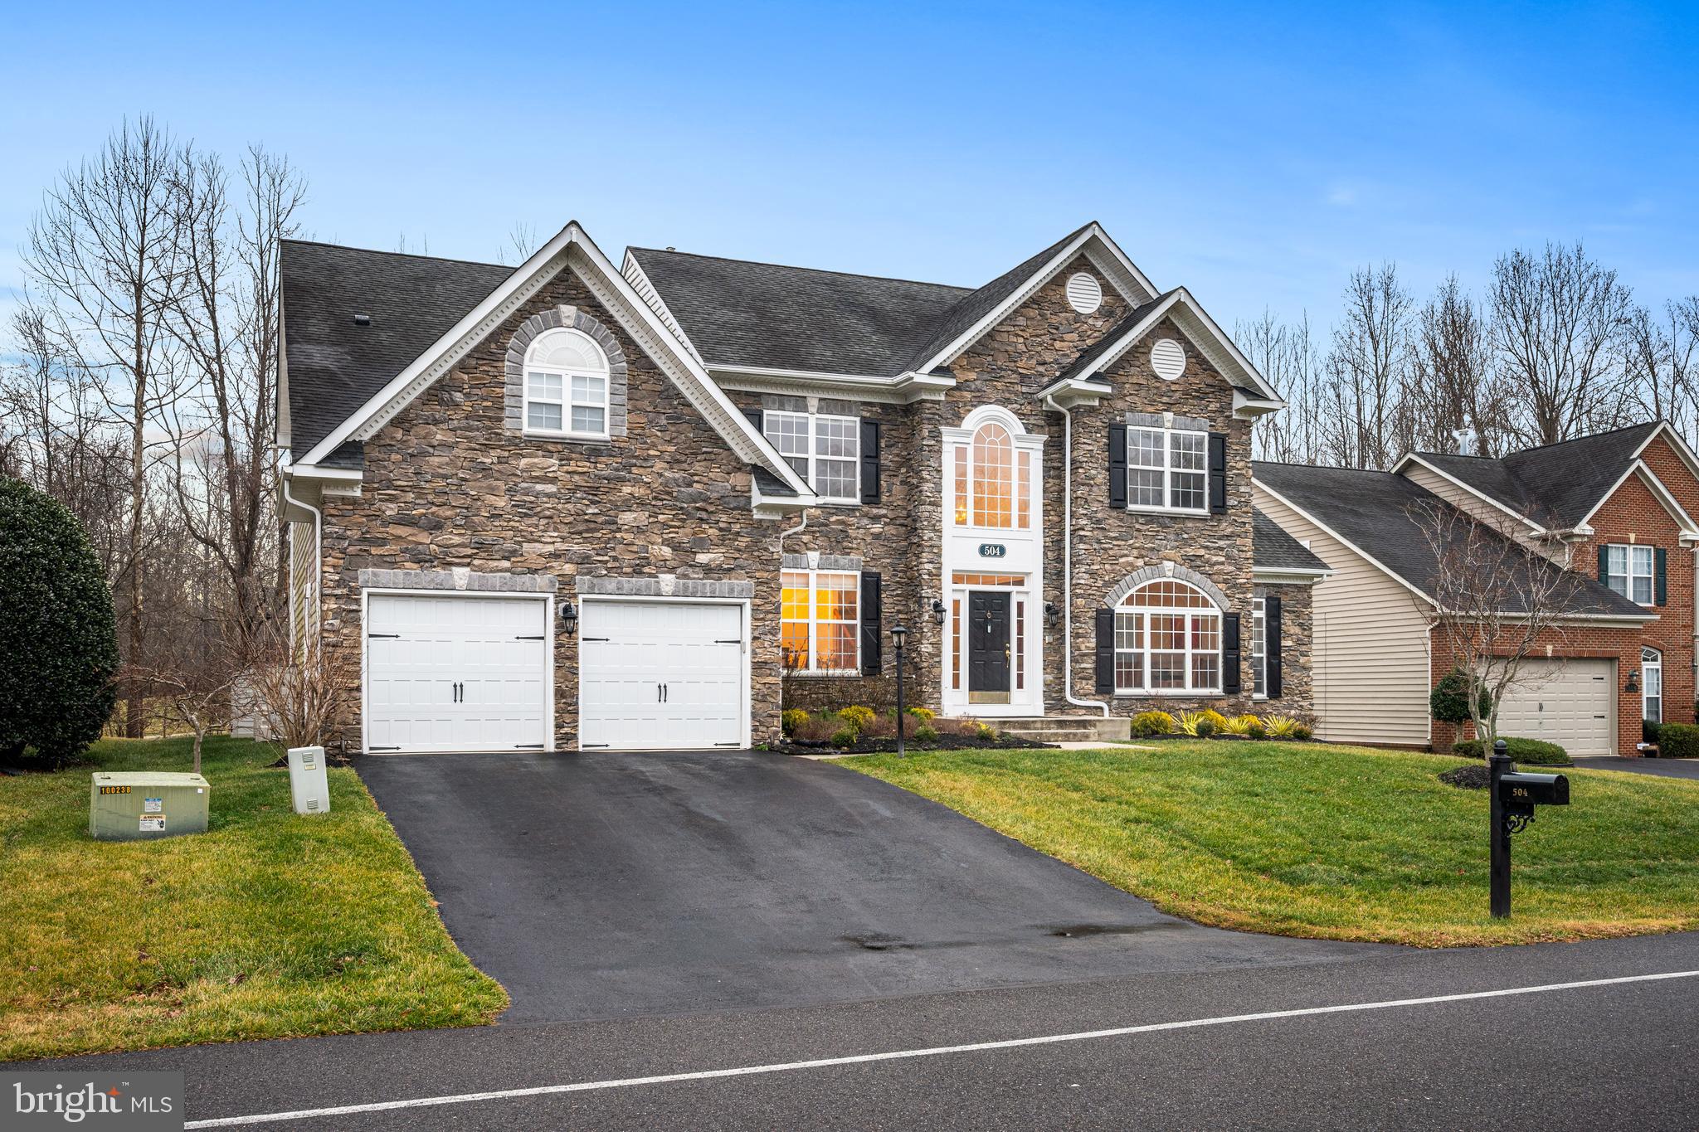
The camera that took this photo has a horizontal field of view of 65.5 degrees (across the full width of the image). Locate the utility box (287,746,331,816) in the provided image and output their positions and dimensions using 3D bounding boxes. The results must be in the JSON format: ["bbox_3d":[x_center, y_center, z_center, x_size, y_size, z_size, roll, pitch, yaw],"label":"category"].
[{"bbox_3d":[-5.274,2.107,12.900,0.310,0.650,0.280,-3,-3,-27],"label":"utility box"}]

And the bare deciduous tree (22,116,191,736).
[{"bbox_3d":[-20.233,-3.817,36.000,4.100,16.700,4.100,1,-3,-22],"label":"bare deciduous tree"}]

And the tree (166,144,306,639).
[{"bbox_3d":[-17.153,-3.644,37.000,3.600,16.000,3.600,1,-3,-22],"label":"tree"}]

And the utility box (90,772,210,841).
[{"bbox_3d":[-6.282,2.159,11.900,0.880,0.520,0.720,1,-3,-28],"label":"utility box"}]

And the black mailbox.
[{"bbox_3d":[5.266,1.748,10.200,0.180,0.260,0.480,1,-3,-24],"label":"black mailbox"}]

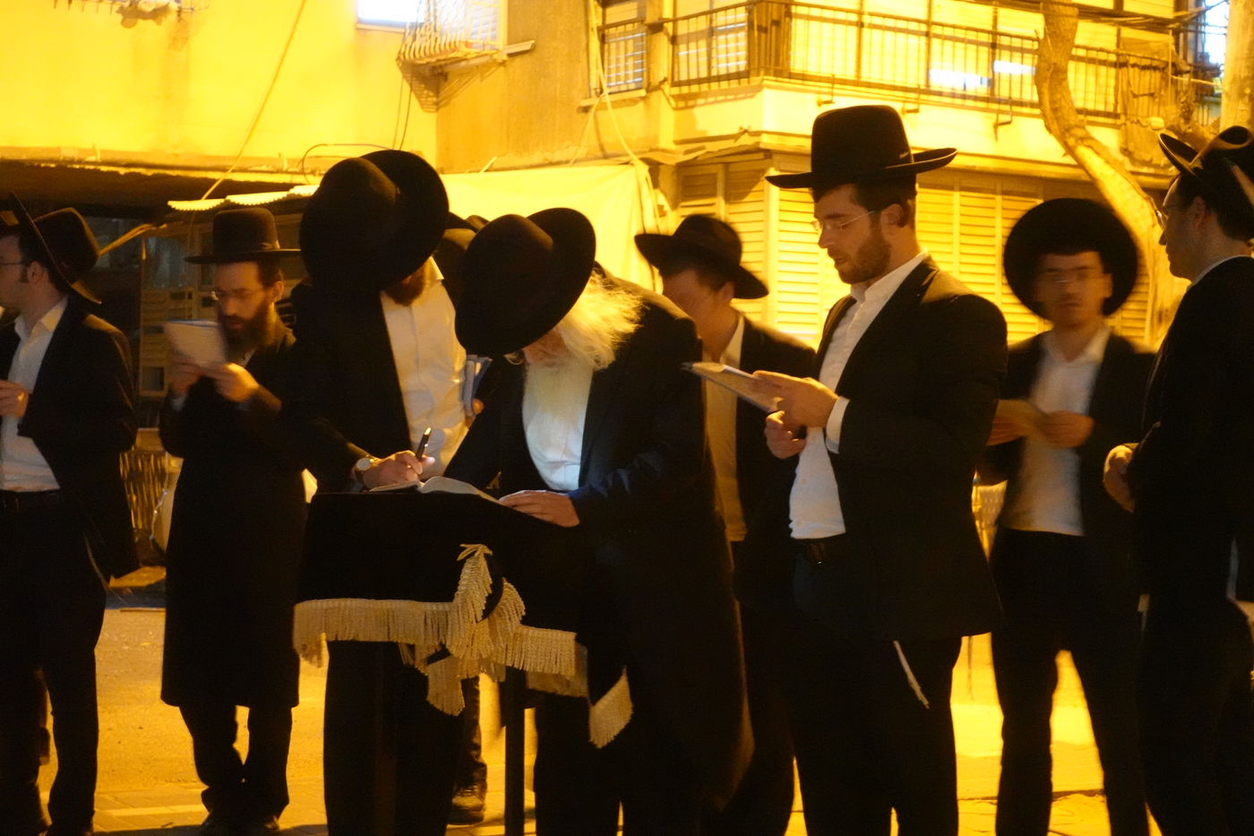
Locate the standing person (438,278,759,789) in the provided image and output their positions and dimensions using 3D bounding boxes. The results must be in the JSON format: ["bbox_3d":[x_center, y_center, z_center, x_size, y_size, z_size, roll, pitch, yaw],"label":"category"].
[{"bbox_3d":[-0.060,0.400,5.150,0.660,1.630,0.580,0,0,-44],"label":"standing person"}]

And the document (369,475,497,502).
[{"bbox_3d":[-0.350,0.155,5.000,0.300,0.040,0.210,0,-14,40],"label":"document"}]

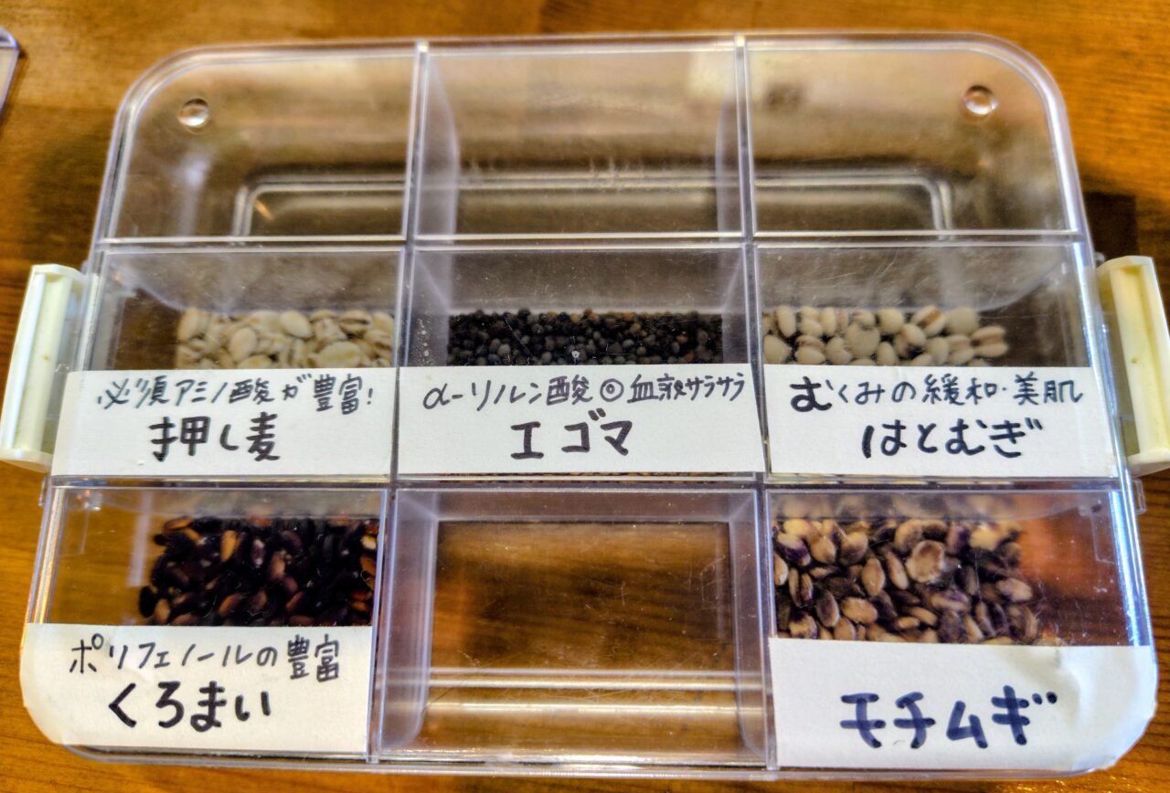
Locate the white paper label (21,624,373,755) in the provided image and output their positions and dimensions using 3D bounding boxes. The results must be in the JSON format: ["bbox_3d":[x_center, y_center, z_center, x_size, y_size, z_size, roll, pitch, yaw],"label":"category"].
[{"bbox_3d":[-0.061,0.045,0.121,0.056,0.003,0.018,0,75,2],"label":"white paper label"}]

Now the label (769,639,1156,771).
[{"bbox_3d":[0.057,0.046,0.117,0.058,0.003,0.018,0,75,2],"label":"label"}]

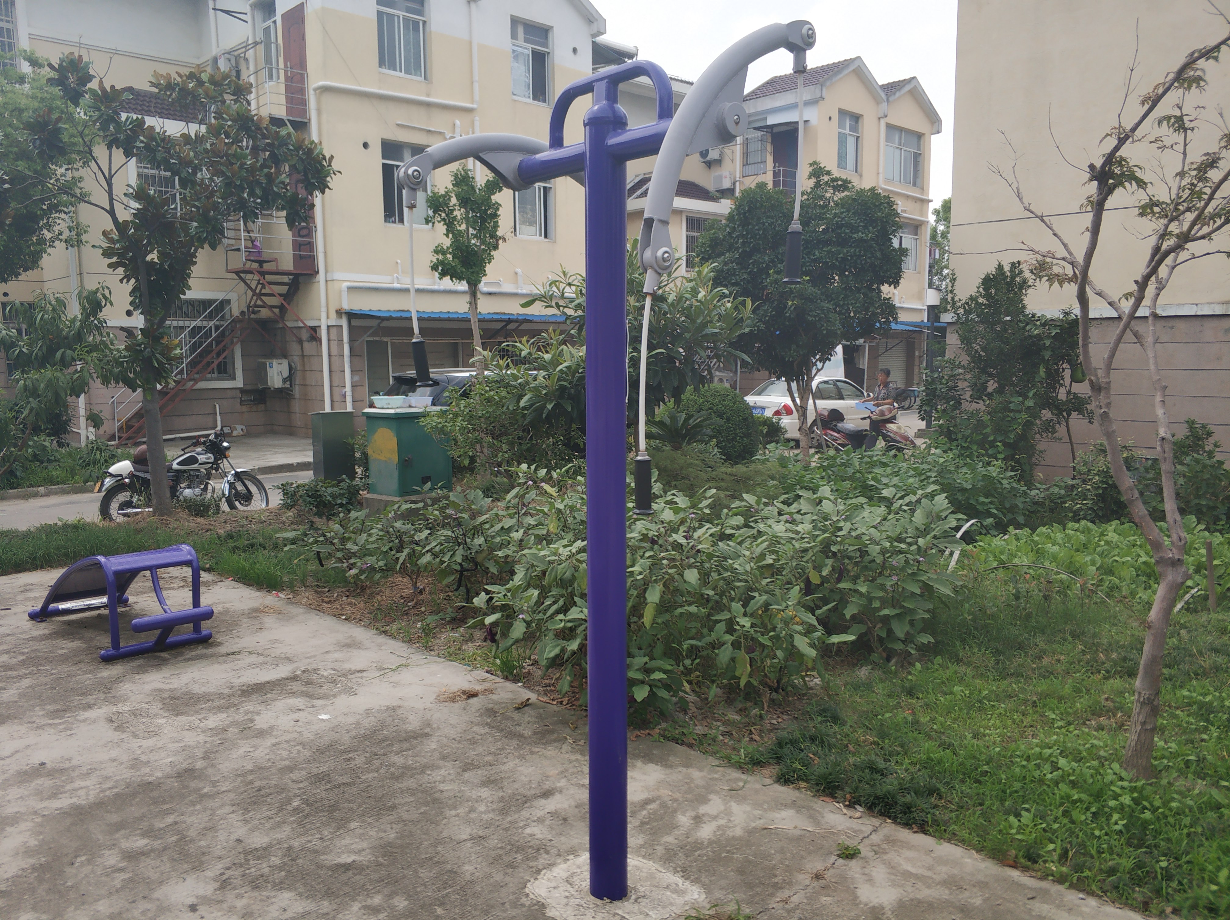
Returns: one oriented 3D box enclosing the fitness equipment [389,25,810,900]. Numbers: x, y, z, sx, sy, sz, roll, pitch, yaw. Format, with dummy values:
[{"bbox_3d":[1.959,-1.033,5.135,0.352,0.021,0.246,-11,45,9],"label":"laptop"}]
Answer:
[{"bbox_3d":[-0.030,0.067,2.816,0.820,2.560,0.980,-7,9,-44],"label":"fitness equipment"}]

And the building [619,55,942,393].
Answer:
[{"bbox_3d":[4.110,-8.021,35.627,12.074,11.739,9.500,-6,8,-41],"label":"building"}]

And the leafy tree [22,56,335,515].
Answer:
[{"bbox_3d":[-4.404,-1.709,9.767,2.950,4.633,2.800,-1,7,0],"label":"leafy tree"}]

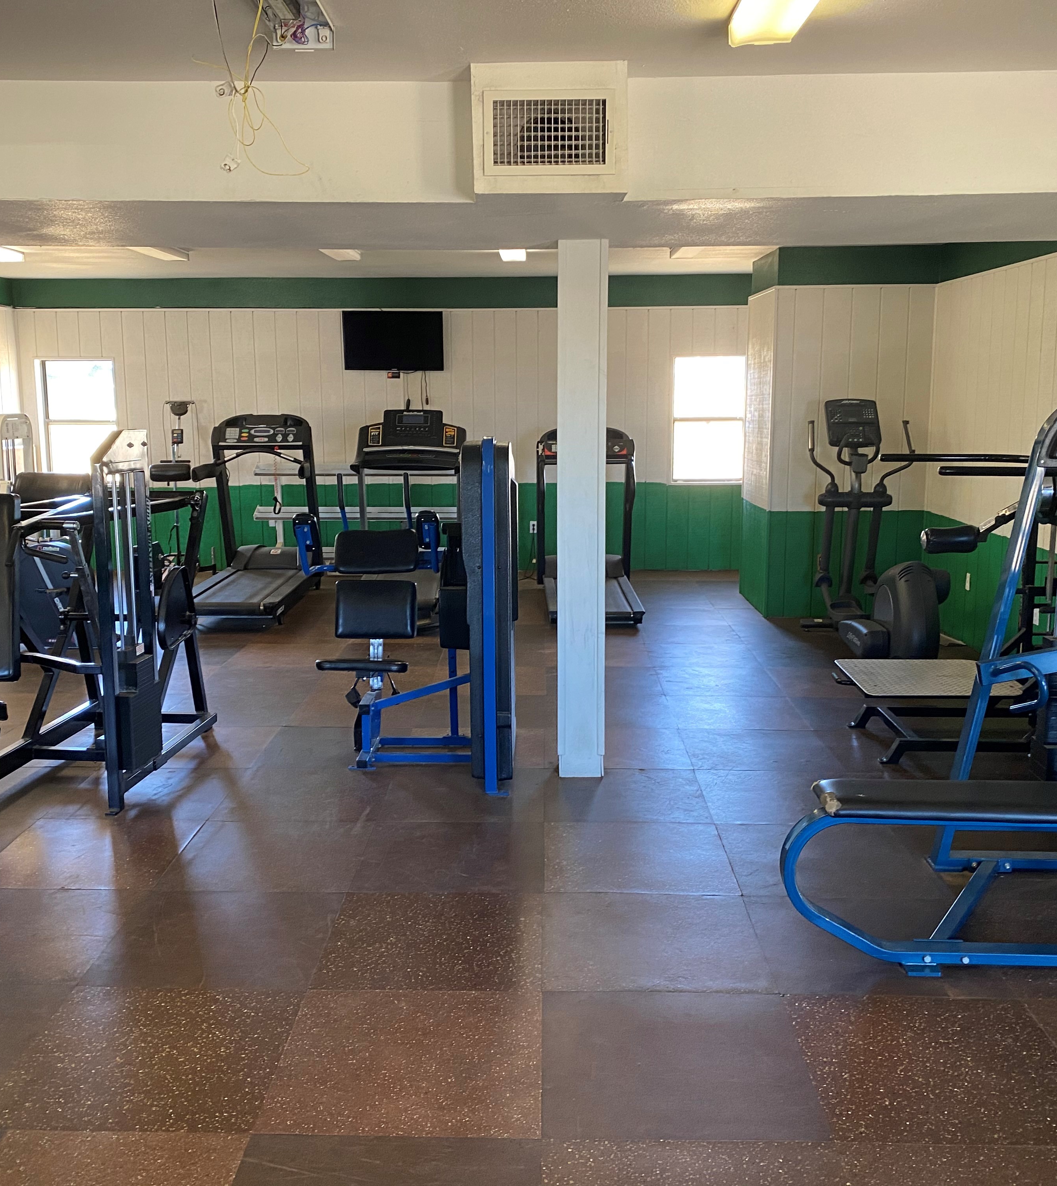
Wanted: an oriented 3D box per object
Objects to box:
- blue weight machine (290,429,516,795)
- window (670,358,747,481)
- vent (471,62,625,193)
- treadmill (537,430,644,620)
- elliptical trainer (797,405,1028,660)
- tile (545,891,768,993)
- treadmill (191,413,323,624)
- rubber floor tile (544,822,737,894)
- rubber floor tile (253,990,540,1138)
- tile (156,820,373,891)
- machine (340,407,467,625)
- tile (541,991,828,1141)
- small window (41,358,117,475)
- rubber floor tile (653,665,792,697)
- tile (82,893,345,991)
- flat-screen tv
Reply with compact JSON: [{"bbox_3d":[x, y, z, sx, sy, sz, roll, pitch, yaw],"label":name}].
[{"bbox_3d":[-0.509,0.026,4.991,0.945,1.345,1.050,0,10,1],"label":"blue weight machine"},{"bbox_3d":[1.552,-1.473,10.080,0.630,1.050,0.100,0,10,1],"label":"window"},{"bbox_3d":[0.064,-1.333,3.462,0.445,0.348,0.175,0,10,1],"label":"vent"},{"bbox_3d":[0.488,-0.600,9.326,0.820,1.350,2.000,0,10,1],"label":"treadmill"},{"bbox_3d":[2.229,-0.416,7.523,0.720,1.610,1.950,0,10,-1],"label":"elliptical trainer"},{"bbox_3d":[0.374,1.068,3.636,0.655,0.012,0.655,0,10,1],"label":"tile"},{"bbox_3d":[-2.164,-0.642,9.190,0.870,1.460,2.000,0,10,1],"label":"treadmill"},{"bbox_3d":[0.360,0.888,3.966,0.610,0.014,0.610,0,10,1],"label":"rubber floor tile"},{"bbox_3d":[-0.272,1.090,2.783,0.610,0.012,0.610,0,10,1],"label":"rubber floor tile"},{"bbox_3d":[-0.859,0.880,3.985,0.610,0.014,0.610,0,10,1],"label":"tile"},{"bbox_3d":[-0.953,-0.666,9.237,0.930,1.500,1.950,0,10,1],"label":"machine"},{"bbox_3d":[0.338,1.093,2.772,0.610,0.012,0.610,0,10,1],"label":"tile"},{"bbox_3d":[-3.826,-1.458,10.120,0.650,1.050,0.100,0,10,1],"label":"small window"},{"bbox_3d":[1.010,0.480,6.344,0.610,0.014,0.610,0,10,1],"label":"rubber floor tile"},{"bbox_3d":[-0.869,0.983,3.388,0.610,0.014,0.610,0,10,1],"label":"tile"},{"bbox_3d":[-1.200,-2.251,10.633,0.895,0.515,0.070,0,13,1],"label":"flat-screen tv"}]

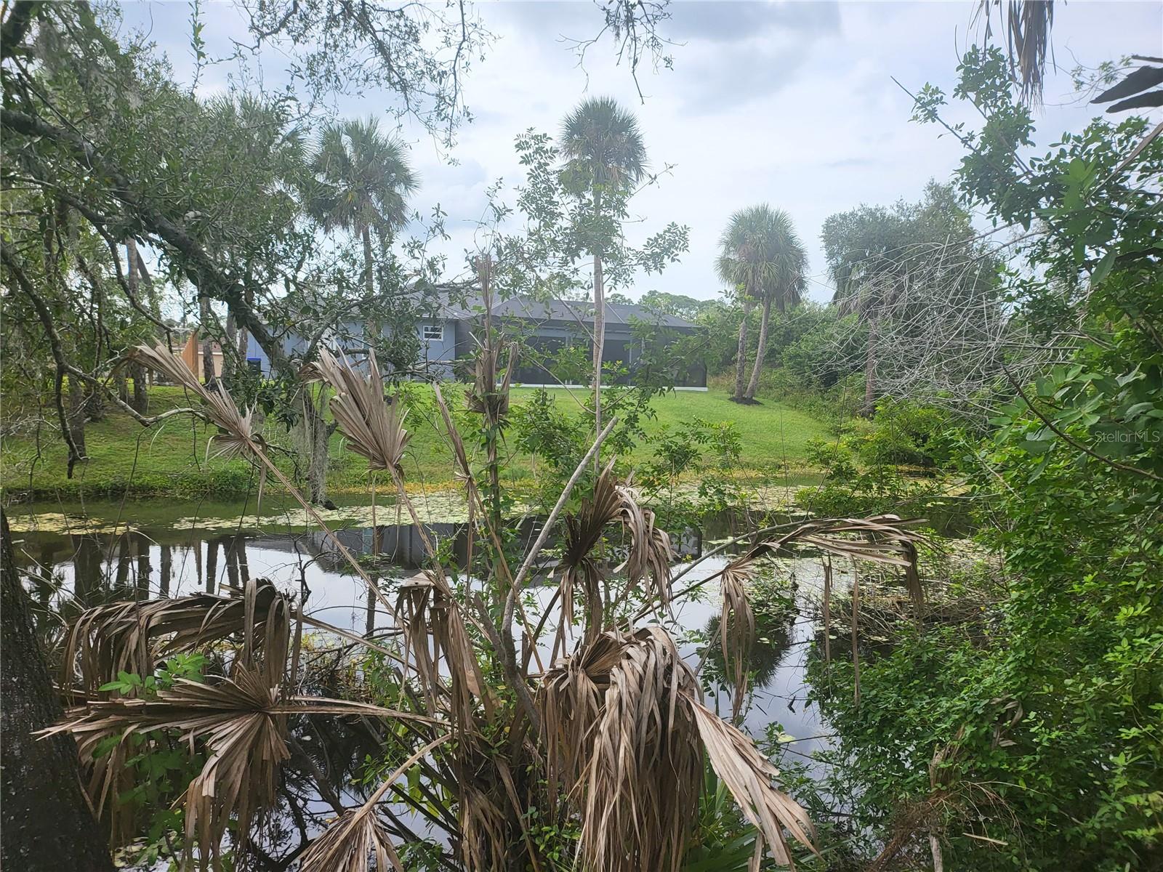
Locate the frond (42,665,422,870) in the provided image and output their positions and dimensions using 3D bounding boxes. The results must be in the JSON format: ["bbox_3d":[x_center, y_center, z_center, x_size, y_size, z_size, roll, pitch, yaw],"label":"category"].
[{"bbox_3d":[-1.083,1.030,2.500,1.100,0.600,0.520,1,3,0],"label":"frond"}]

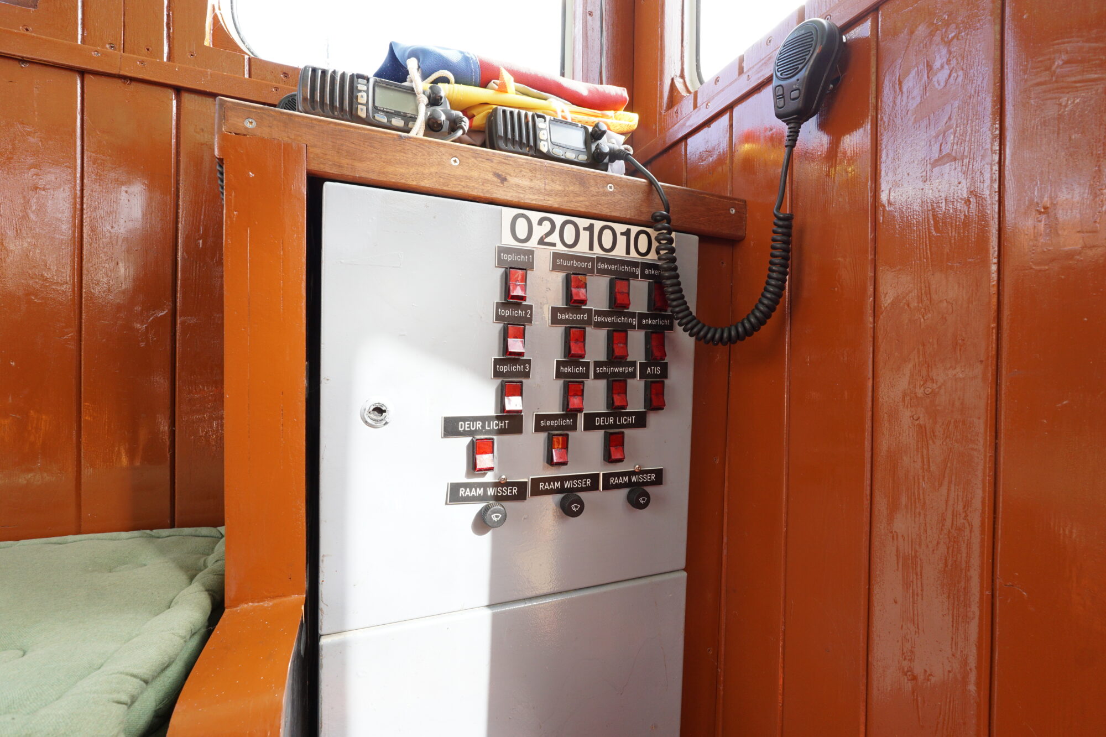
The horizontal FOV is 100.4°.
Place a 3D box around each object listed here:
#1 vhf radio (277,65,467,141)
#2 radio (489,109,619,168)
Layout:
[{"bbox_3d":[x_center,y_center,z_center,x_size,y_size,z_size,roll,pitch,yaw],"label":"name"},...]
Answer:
[{"bbox_3d":[-0.209,-0.270,0.542,0.157,0.068,0.138,0,-7,-24],"label":"vhf radio"},{"bbox_3d":[-0.022,-0.263,0.606,0.155,0.068,0.138,1,-7,-23],"label":"radio"}]

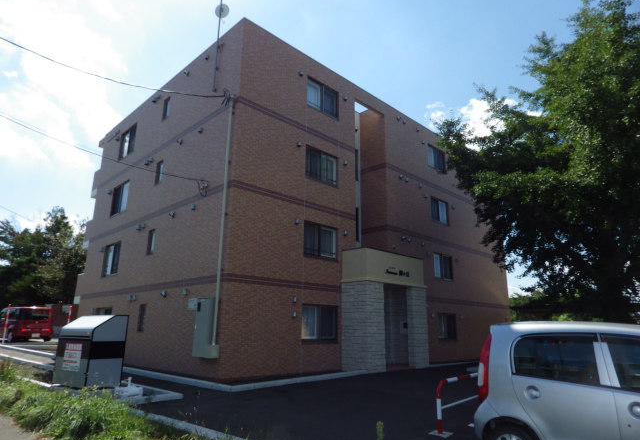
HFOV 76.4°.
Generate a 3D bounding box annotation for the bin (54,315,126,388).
[{"bbox_3d":[-5.074,2.869,9.047,1.479,1.450,0.754,-10,-18,36],"label":"bin"}]

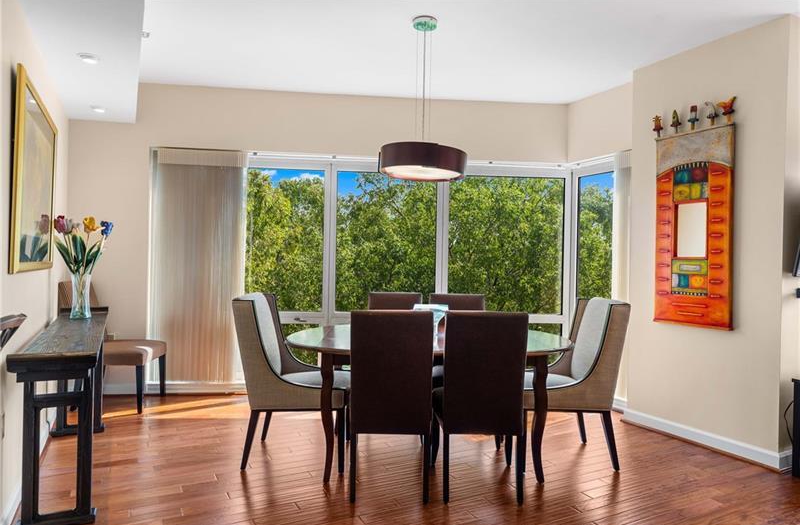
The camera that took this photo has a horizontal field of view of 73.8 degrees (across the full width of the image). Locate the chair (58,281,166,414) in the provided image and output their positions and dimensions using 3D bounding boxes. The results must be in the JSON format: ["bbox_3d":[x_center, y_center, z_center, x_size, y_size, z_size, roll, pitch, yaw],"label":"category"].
[{"bbox_3d":[-2.400,0.698,4.500,0.650,1.010,0.500,1,0,-1],"label":"chair"}]

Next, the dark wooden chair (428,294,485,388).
[{"bbox_3d":[0.440,0.757,3.860,0.445,1.000,0.630,1,0,-1],"label":"dark wooden chair"}]

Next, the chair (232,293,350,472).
[{"bbox_3d":[-0.660,0.729,3.445,0.660,1.015,0.580,1,0,-2],"label":"chair"}]

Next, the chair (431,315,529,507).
[{"bbox_3d":[0.434,0.740,2.928,0.485,0.985,0.600,1,0,-1],"label":"chair"}]

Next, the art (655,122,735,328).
[{"bbox_3d":[2.042,-0.231,3.713,0.040,1.338,0.568,1,0,-27],"label":"art"}]

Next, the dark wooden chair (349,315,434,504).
[{"bbox_3d":[-0.065,0.747,2.970,0.440,1.000,0.640,1,0,-2],"label":"dark wooden chair"}]

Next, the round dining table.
[{"bbox_3d":[0.173,0.848,3.370,1.780,0.760,1.105,1,0,-2],"label":"round dining table"}]

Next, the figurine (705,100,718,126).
[{"bbox_3d":[2.158,-1.028,3.690,0.075,0.172,0.090,1,0,-27],"label":"figurine"}]

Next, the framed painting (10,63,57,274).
[{"bbox_3d":[-1.931,-0.402,2.826,0.035,0.885,1.420,1,0,-27],"label":"framed painting"}]

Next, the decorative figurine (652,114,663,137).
[{"bbox_3d":[1.966,-1.040,4.070,0.060,0.165,0.072,1,0,-27],"label":"decorative figurine"}]

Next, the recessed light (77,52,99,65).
[{"bbox_3d":[-1.882,-1.228,3.215,0.130,0.030,0.130,1,0,-27],"label":"recessed light"}]

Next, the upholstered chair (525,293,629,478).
[{"bbox_3d":[1.022,0.733,3.393,0.680,1.020,0.560,1,0,-5],"label":"upholstered chair"}]

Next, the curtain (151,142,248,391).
[{"bbox_3d":[-1.820,0.039,4.819,0.827,2.093,0.090,1,0,-6],"label":"curtain"}]

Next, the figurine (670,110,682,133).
[{"bbox_3d":[1.978,-1.008,3.818,0.055,0.169,0.068,1,0,-27],"label":"figurine"}]

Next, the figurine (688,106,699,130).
[{"bbox_3d":[2.038,-1.003,3.700,0.055,0.171,0.068,1,0,-27],"label":"figurine"}]

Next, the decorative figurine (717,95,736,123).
[{"bbox_3d":[2.207,-1.031,3.600,0.075,0.180,0.125,1,0,-27],"label":"decorative figurine"}]

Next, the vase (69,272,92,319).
[{"bbox_3d":[-2.252,0.237,3.770,0.152,0.315,0.152,1,0,0],"label":"vase"}]

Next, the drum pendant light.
[{"bbox_3d":[0.157,-1.092,3.560,0.585,1.040,0.585,1,0,0],"label":"drum pendant light"}]

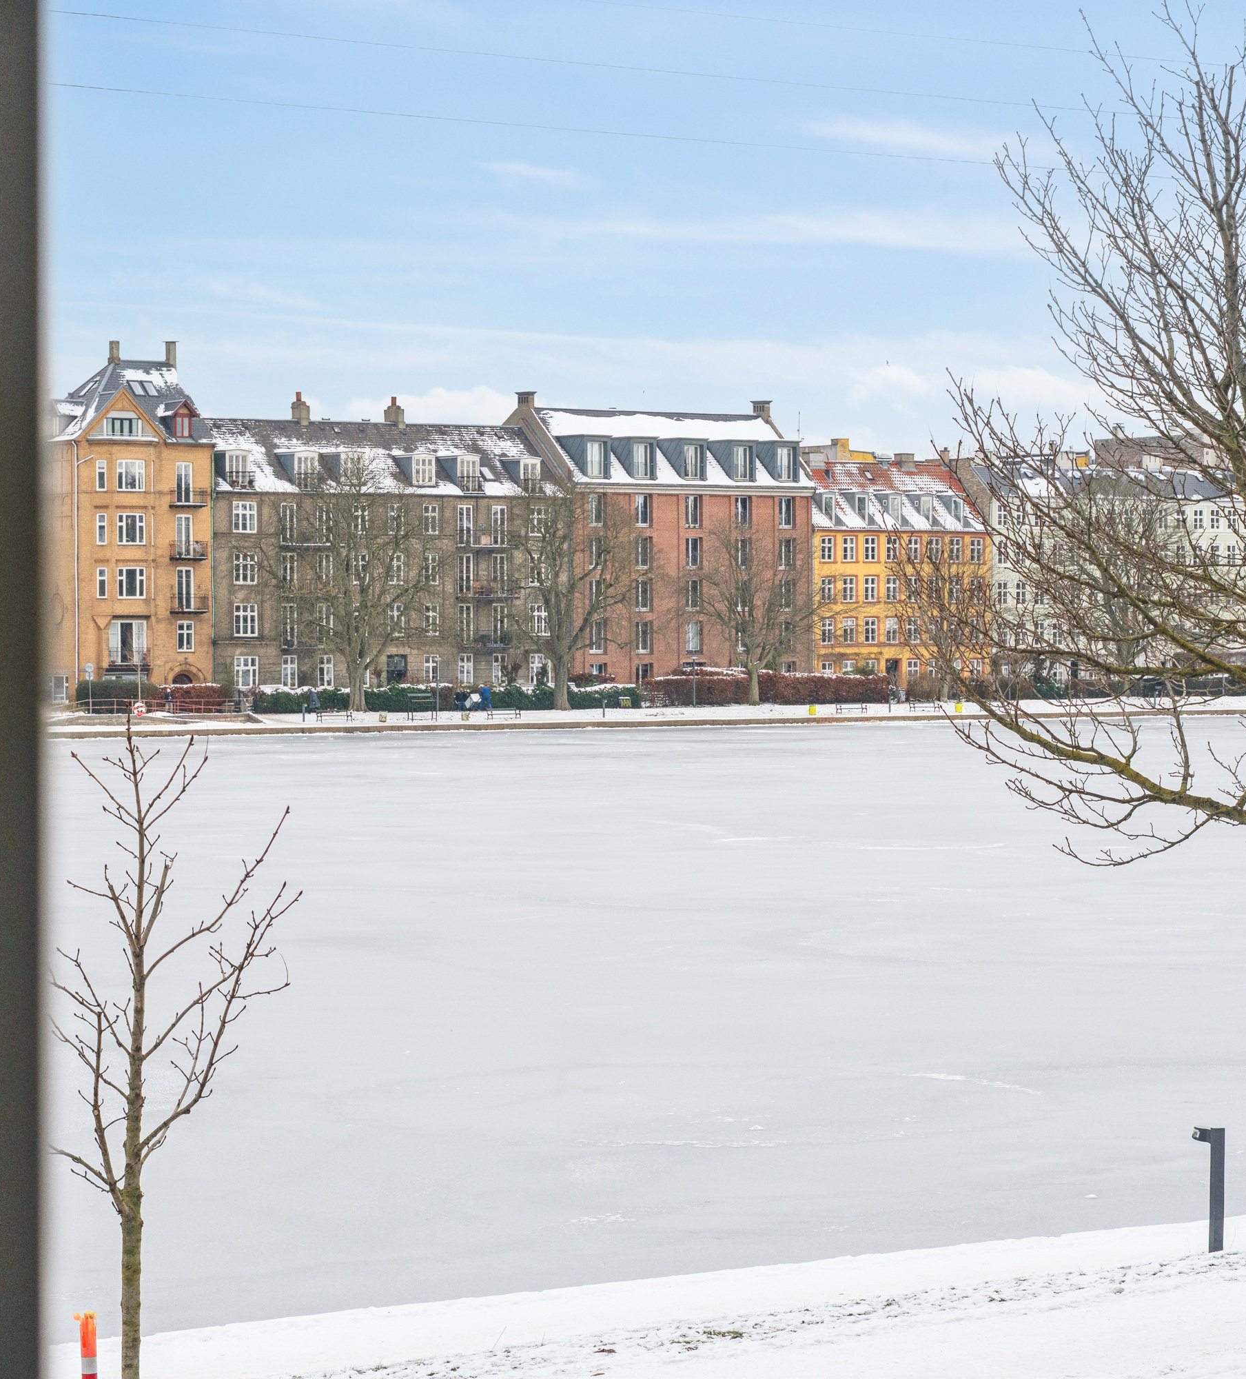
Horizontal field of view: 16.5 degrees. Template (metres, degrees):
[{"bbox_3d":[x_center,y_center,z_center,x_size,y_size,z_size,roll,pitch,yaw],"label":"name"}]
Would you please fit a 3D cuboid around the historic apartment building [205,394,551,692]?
[{"bbox_3d":[-17.489,-8.888,276.048,26.690,19.100,12.800,-1,1,-35],"label":"historic apartment building"}]

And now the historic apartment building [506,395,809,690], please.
[{"bbox_3d":[1.590,-9.547,289.200,19.670,19.900,11.800,-1,1,-35],"label":"historic apartment building"}]

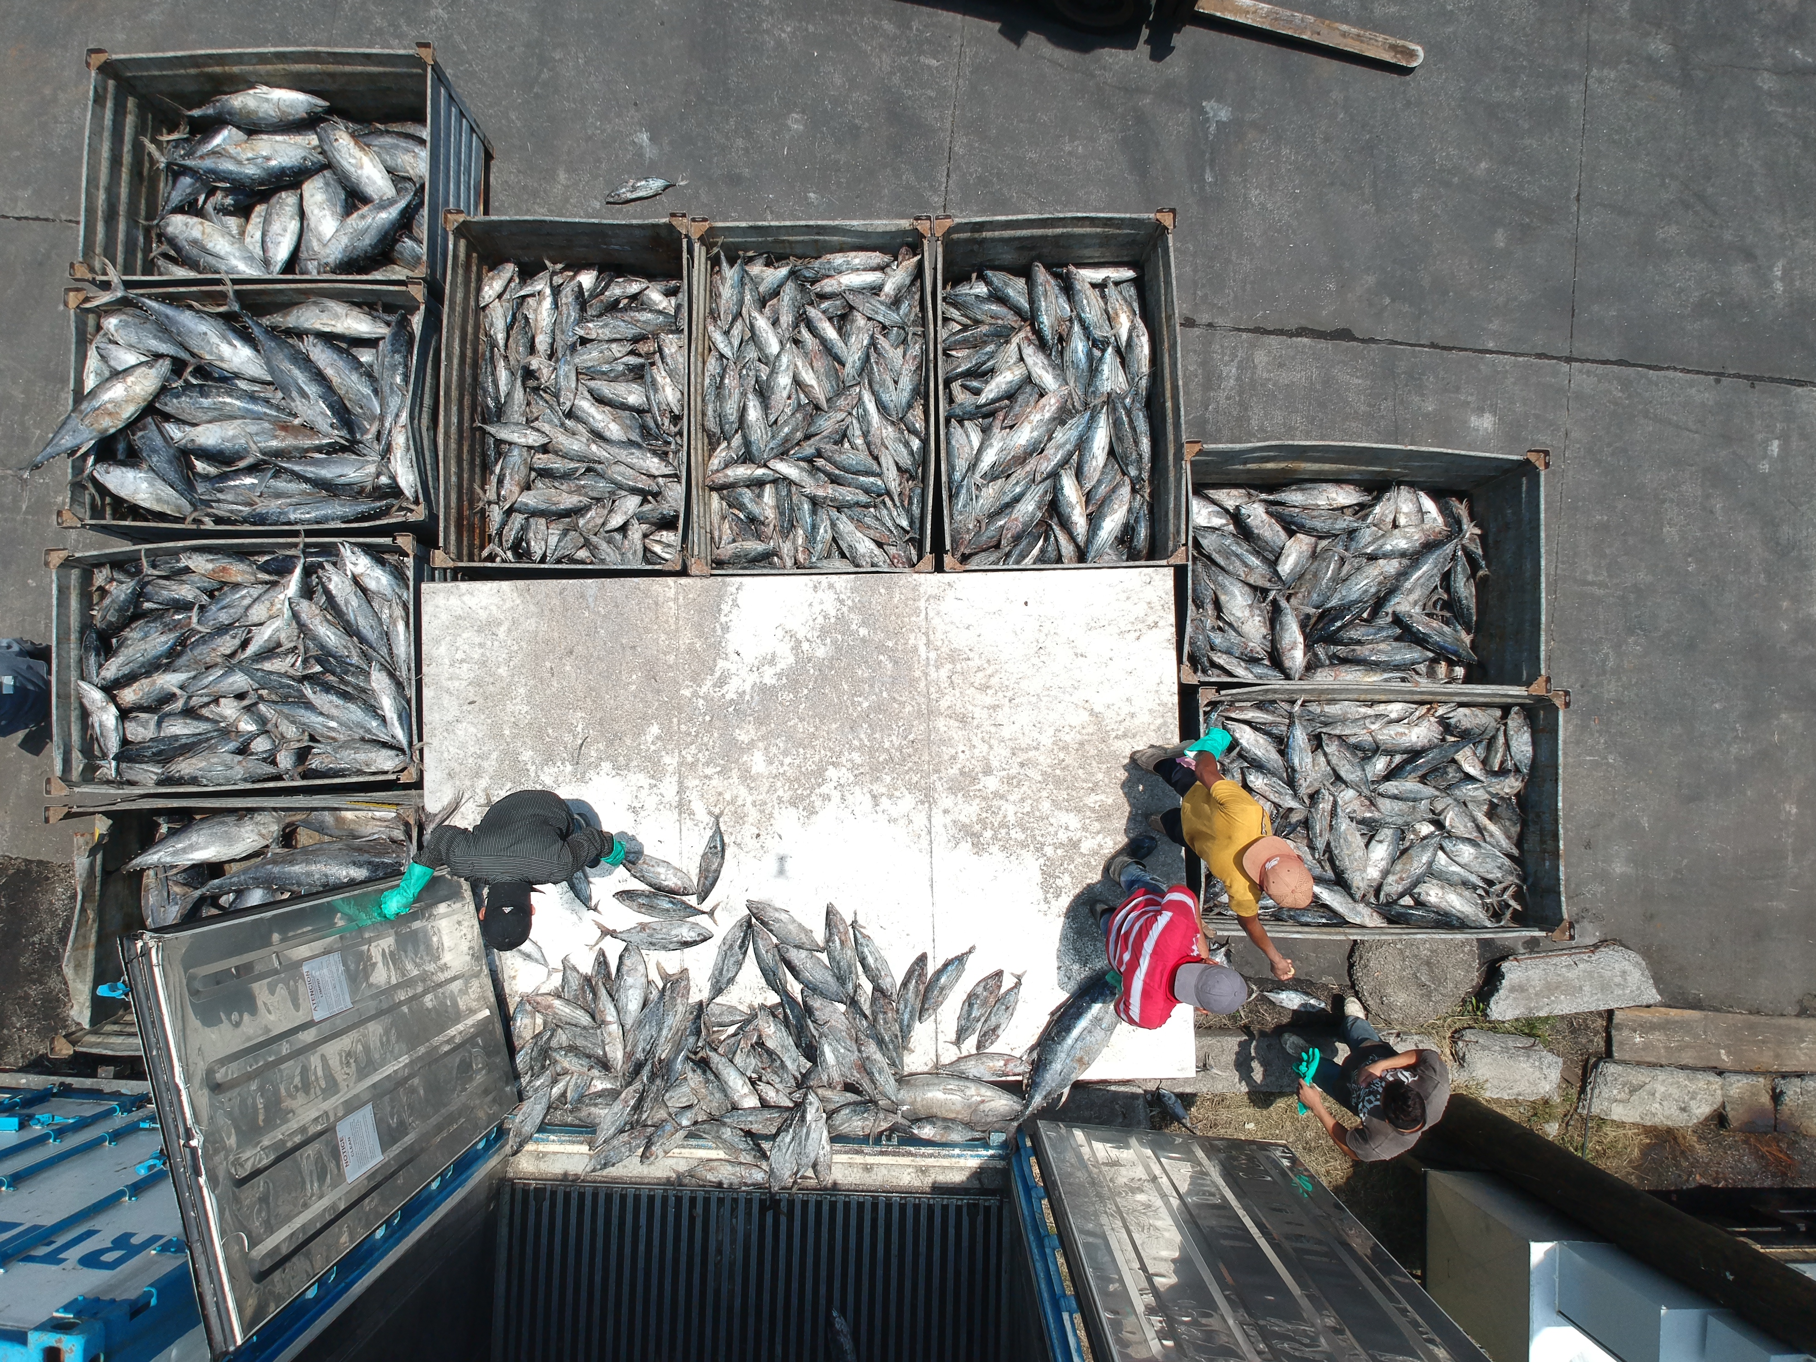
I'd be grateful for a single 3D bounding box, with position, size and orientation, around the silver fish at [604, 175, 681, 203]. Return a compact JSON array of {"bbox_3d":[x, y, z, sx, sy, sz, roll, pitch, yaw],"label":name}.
[{"bbox_3d":[-1.498,-2.811,7.488,0.477,0.080,0.120,-15,86,-1],"label":"silver fish"}]

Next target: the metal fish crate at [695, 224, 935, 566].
[{"bbox_3d":[-0.468,-1.362,6.913,1.186,1.020,1.771,0,86,0],"label":"metal fish crate"}]

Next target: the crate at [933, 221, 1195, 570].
[{"bbox_3d":[0.751,-1.388,6.913,1.186,1.020,1.771,-1,86,0],"label":"crate"}]

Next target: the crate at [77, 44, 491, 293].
[{"bbox_3d":[-3.256,-2.547,7.053,1.771,1.020,1.186,0,86,0],"label":"crate"}]

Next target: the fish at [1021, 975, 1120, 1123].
[{"bbox_3d":[0.809,1.665,6.043,0.290,0.200,0.985,35,87,3],"label":"fish"}]

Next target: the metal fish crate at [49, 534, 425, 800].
[{"bbox_3d":[-3.254,-0.038,6.818,1.771,1.020,1.186,-2,86,0],"label":"metal fish crate"}]

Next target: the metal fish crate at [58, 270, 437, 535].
[{"bbox_3d":[-3.243,-1.318,6.915,1.771,1.020,1.186,-1,86,0],"label":"metal fish crate"}]

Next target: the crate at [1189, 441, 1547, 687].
[{"bbox_3d":[2.228,-0.516,6.859,1.771,1.020,1.186,1,86,1],"label":"crate"}]

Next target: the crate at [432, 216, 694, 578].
[{"bbox_3d":[-1.685,-1.385,6.900,1.186,1.020,1.771,0,86,0],"label":"crate"}]

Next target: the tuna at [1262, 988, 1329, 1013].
[{"bbox_3d":[2.063,1.725,7.103,0.417,0.080,0.115,8,86,1],"label":"tuna"}]

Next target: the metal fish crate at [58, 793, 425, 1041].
[{"bbox_3d":[-3.204,1.199,6.751,1.771,1.020,1.186,-2,86,0],"label":"metal fish crate"}]

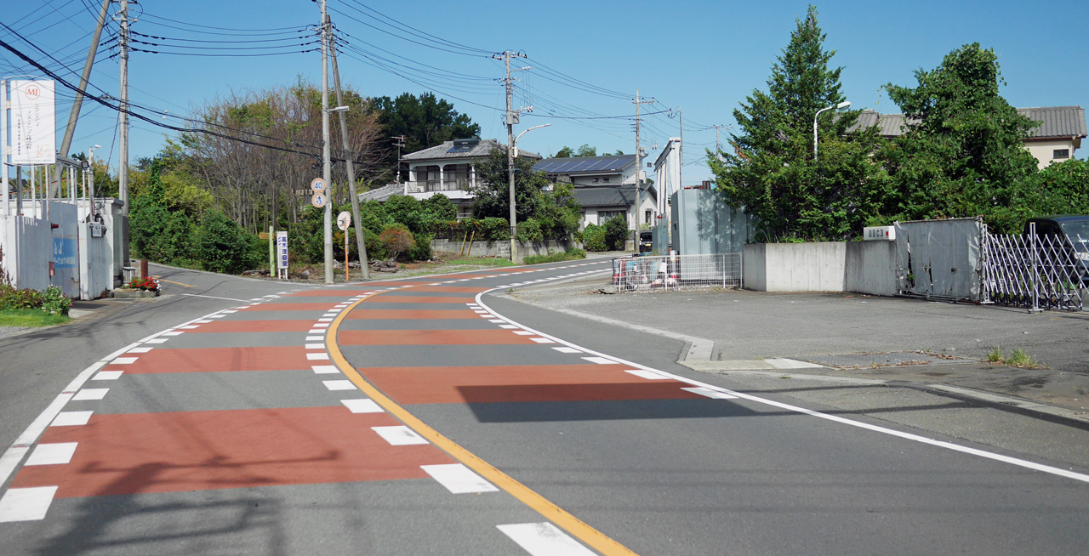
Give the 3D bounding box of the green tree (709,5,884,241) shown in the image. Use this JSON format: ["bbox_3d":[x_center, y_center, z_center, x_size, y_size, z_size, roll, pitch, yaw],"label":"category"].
[{"bbox_3d":[9.021,-5.492,45.000,6.100,8.580,5.900,-1,1,0],"label":"green tree"}]

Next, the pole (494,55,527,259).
[{"bbox_3d":[-2.026,-7.129,74.000,1.850,12.504,0.500,0,1,17],"label":"pole"}]

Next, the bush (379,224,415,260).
[{"bbox_3d":[-7.859,-1.903,67.000,1.750,1.947,1.600,0,1,10],"label":"bush"}]

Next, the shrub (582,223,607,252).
[{"bbox_3d":[3.718,-3.003,94.000,1.800,2.065,1.700,-1,1,0],"label":"shrub"}]

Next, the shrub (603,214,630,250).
[{"bbox_3d":[5.370,-3.432,94.000,2.000,2.733,1.900,-1,1,0],"label":"shrub"}]

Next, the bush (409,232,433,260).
[{"bbox_3d":[-6.591,-1.653,67.000,1.400,1.540,1.350,-1,1,0],"label":"bush"}]

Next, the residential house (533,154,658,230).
[{"bbox_3d":[4.440,-6.720,109.379,10.300,7.900,8.200,0,1,25],"label":"residential house"}]

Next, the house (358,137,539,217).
[{"bbox_3d":[-6.544,-6.388,93.946,12.400,7.900,6.800,0,1,25],"label":"house"}]

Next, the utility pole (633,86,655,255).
[{"bbox_3d":[7.496,-8.113,96.000,1.750,12.523,0.500,0,1,23],"label":"utility pole"}]

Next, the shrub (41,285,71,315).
[{"bbox_3d":[-11.673,0.537,30.000,0.740,0.730,0.720,-1,1,0],"label":"shrub"}]

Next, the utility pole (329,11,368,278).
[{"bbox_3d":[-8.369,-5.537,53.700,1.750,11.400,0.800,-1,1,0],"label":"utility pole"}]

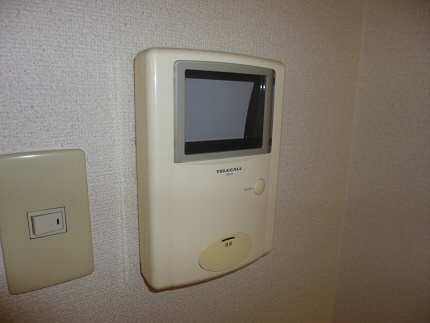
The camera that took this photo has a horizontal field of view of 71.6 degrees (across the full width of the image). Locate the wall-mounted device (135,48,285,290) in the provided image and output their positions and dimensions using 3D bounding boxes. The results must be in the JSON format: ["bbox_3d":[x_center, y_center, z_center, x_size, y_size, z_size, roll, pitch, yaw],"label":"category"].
[{"bbox_3d":[0.002,0.006,0.316,0.155,0.222,0.047,-6,14,-32],"label":"wall-mounted device"}]

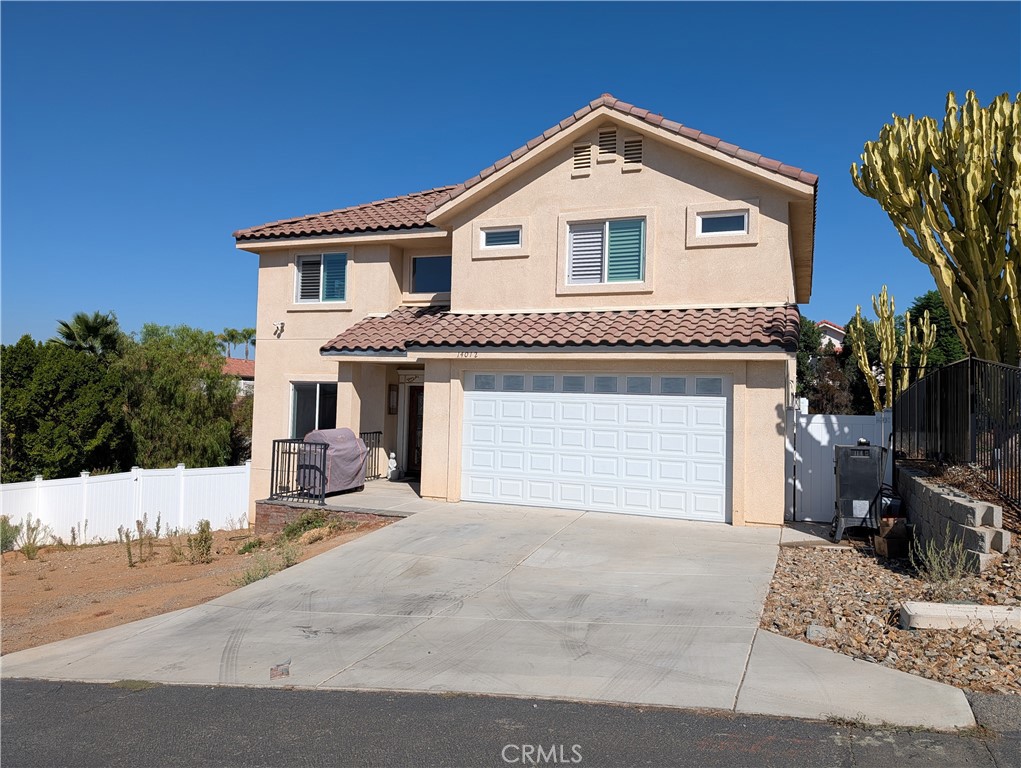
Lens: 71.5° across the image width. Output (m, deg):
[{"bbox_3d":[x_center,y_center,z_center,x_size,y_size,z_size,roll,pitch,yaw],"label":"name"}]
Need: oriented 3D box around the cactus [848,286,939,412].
[{"bbox_3d":[9.460,-0.550,17.500,2.200,3.750,2.000,1,-1,23],"label":"cactus"}]

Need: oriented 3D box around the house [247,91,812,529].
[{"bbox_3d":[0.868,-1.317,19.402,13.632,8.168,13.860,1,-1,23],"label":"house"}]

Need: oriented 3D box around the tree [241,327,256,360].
[{"bbox_3d":[-35.000,-2.900,95.000,2.800,9.400,2.800,1,-1,23],"label":"tree"}]

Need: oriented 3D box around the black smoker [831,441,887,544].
[{"bbox_3d":[5.130,1.556,10.400,0.650,1.460,0.500,1,-2,15],"label":"black smoker"}]

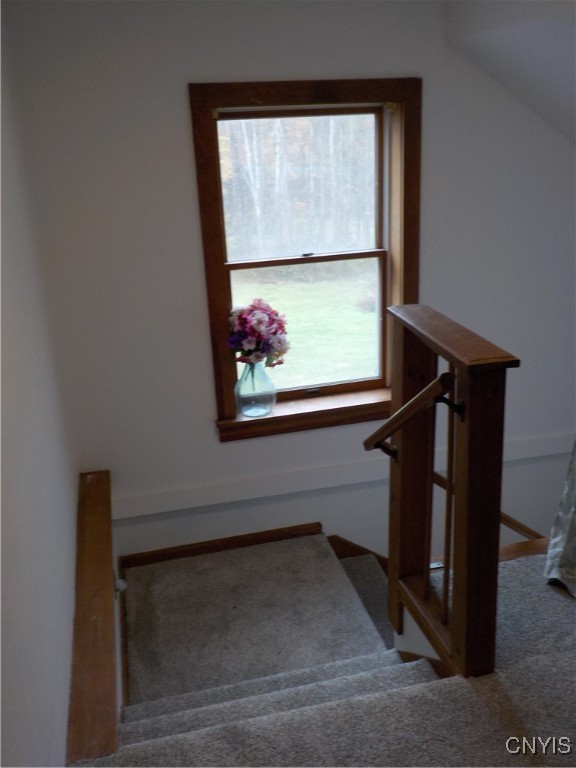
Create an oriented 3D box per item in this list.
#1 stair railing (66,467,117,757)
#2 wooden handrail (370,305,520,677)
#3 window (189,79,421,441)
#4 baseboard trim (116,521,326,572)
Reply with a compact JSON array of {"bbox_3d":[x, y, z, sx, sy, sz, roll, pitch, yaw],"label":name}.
[{"bbox_3d":[-0.702,0.689,2.417,0.136,0.035,1.673,-7,19,-13],"label":"stair railing"},{"bbox_3d":[0.395,0.388,1.933,0.230,1.106,0.615,-7,19,-13],"label":"wooden handrail"},{"bbox_3d":[0.130,-0.550,3.175,1.058,1.633,0.100,-7,19,-13],"label":"window"},{"bbox_3d":[-0.326,0.845,3.471,1.060,0.070,0.020,-7,19,-13],"label":"baseboard trim"}]

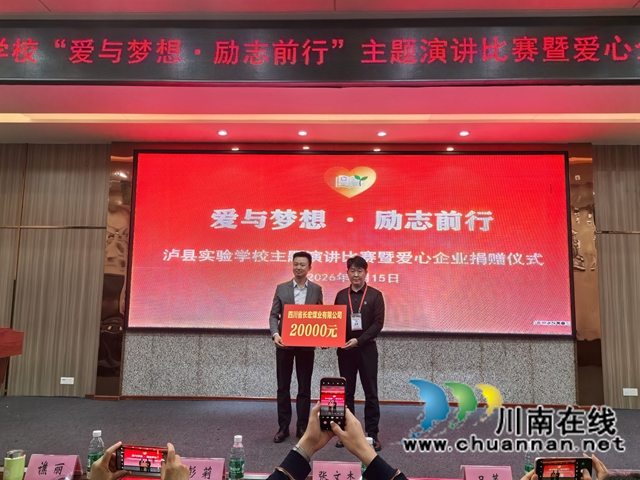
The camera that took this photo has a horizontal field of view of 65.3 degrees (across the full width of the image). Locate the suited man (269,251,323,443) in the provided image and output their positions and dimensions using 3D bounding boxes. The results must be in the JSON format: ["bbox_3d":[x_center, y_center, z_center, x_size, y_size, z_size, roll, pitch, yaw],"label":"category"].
[{"bbox_3d":[-0.226,0.979,4.766,0.530,1.738,0.400,1,-6,2],"label":"suited man"}]

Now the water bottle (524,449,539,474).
[{"bbox_3d":[0.848,0.919,1.984,0.063,0.225,0.063,1,-6,2],"label":"water bottle"}]

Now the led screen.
[{"bbox_3d":[0.354,0.019,6.358,5.524,2.281,0.100,1,-6,2],"label":"led screen"}]

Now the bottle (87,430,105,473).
[{"bbox_3d":[-0.938,0.915,2.087,0.064,0.225,0.064,1,-6,2],"label":"bottle"}]

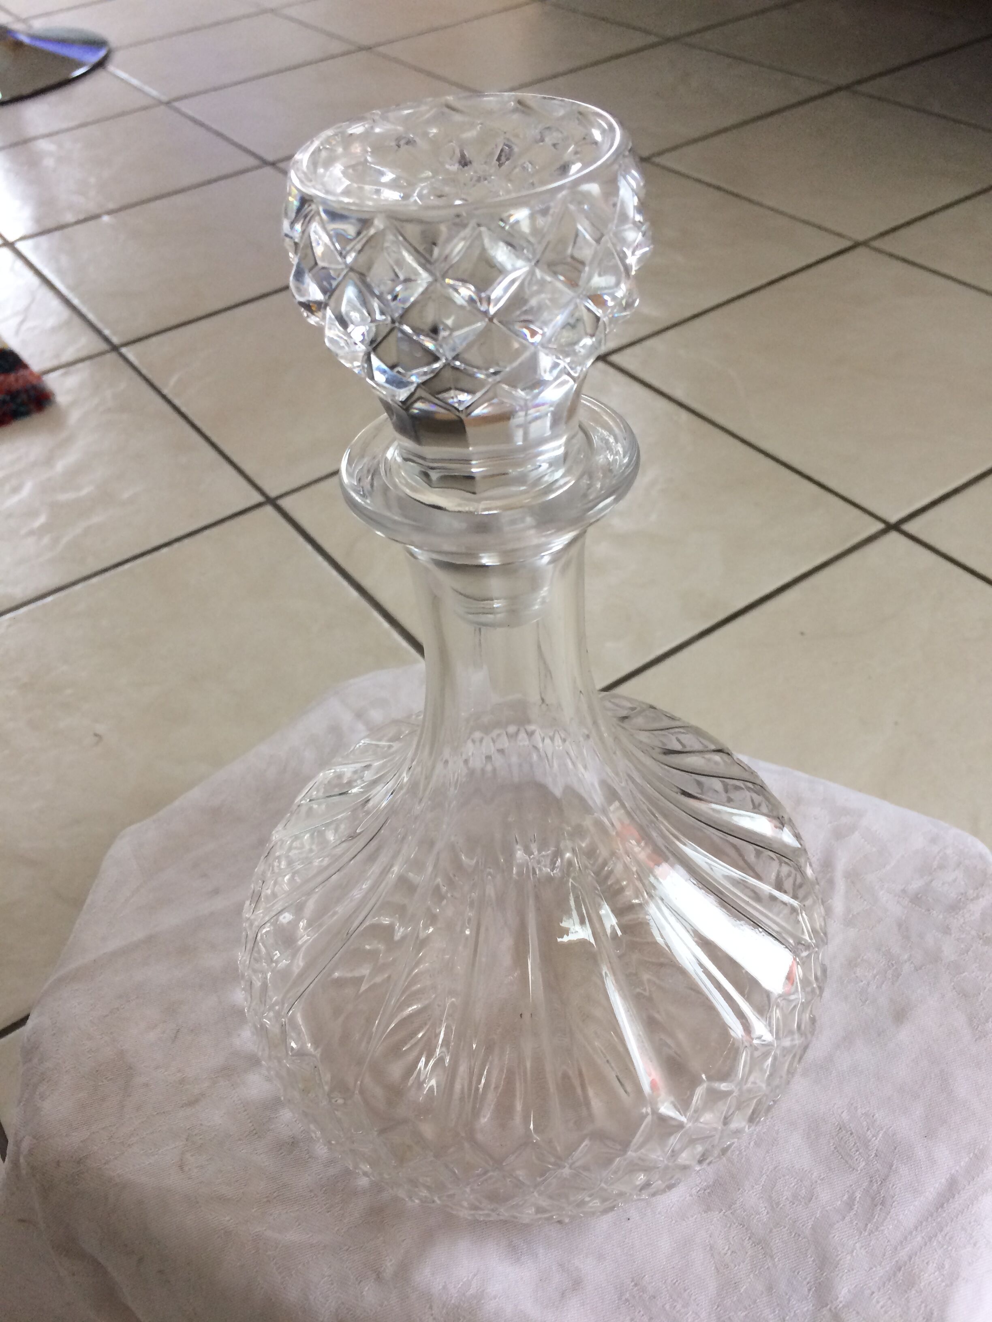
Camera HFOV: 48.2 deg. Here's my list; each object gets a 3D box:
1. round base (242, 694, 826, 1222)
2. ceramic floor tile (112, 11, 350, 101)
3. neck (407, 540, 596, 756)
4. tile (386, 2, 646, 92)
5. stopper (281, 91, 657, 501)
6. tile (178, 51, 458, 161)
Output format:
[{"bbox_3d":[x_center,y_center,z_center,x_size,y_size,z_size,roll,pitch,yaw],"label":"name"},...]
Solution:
[{"bbox_3d":[0.009,0.066,0.311,0.164,0.107,0.164,-3,44,3],"label":"round base"},{"bbox_3d":[-0.438,-0.983,1.802,0.330,0.010,0.330,-28,48,-22],"label":"ceramic floor tile"},{"bbox_3d":[0.002,-0.004,0.243,0.043,0.064,0.043,-6,44,0],"label":"neck"},{"bbox_3d":[0.032,-0.953,1.722,0.330,0.010,0.330,-28,48,-22],"label":"tile"},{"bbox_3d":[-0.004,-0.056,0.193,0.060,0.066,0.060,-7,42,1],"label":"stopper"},{"bbox_3d":[-0.245,-0.802,1.595,0.330,0.010,0.330,-28,48,-22],"label":"tile"}]

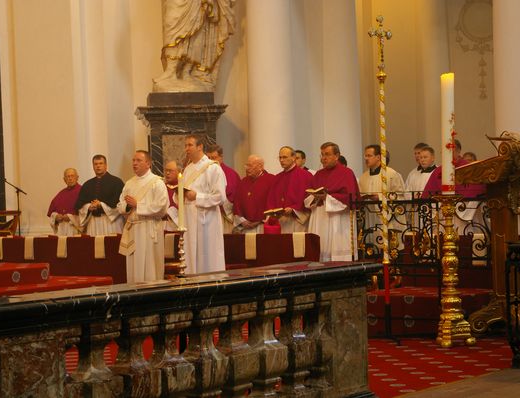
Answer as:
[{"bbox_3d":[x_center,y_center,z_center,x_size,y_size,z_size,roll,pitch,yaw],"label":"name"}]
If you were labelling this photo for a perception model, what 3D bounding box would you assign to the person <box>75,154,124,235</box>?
[{"bbox_3d":[-1.746,0.417,15.000,0.570,1.790,0.420,-1,0,7],"label":"person"}]

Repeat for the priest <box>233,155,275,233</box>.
[{"bbox_3d":[-0.043,0.409,13.900,0.530,1.720,0.410,-1,0,27],"label":"priest"}]

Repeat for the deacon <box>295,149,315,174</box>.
[{"bbox_3d":[0.519,0.363,15.001,0.530,1.780,0.400,-1,0,23],"label":"deacon"}]

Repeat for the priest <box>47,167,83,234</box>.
[{"bbox_3d":[-2.322,0.462,16.299,0.560,1.650,0.420,-2,0,18],"label":"priest"}]

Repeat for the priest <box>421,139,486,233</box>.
[{"bbox_3d":[2.093,0.293,14.600,0.620,1.800,0.460,-1,0,30],"label":"priest"}]

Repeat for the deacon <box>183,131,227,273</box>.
[{"bbox_3d":[-0.548,0.283,13.699,0.460,1.850,0.540,-2,0,-40],"label":"deacon"}]

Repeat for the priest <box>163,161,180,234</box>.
[{"bbox_3d":[-0.884,0.446,14.000,0.530,1.690,0.410,-1,0,30],"label":"priest"}]

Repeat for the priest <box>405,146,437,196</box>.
[{"bbox_3d":[1.693,0.294,13.899,0.520,1.650,0.420,-2,0,28],"label":"priest"}]

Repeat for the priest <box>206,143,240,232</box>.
[{"bbox_3d":[-0.427,0.308,14.799,0.550,1.800,0.450,-2,0,42],"label":"priest"}]

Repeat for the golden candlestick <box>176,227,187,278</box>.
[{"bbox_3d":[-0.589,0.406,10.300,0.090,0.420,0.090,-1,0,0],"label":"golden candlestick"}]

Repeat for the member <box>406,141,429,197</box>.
[{"bbox_3d":[1.689,0.264,14.399,0.520,1.710,0.420,-2,0,32],"label":"member"}]

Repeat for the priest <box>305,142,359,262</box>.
[{"bbox_3d":[0.743,0.289,13.999,0.570,1.740,0.500,-2,0,38],"label":"priest"}]

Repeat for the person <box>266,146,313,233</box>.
[{"bbox_3d":[0.316,0.370,13.600,0.540,1.780,0.440,-1,0,30],"label":"person"}]

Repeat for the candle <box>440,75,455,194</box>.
[{"bbox_3d":[1.580,-0.561,11.500,0.112,1.020,0.112,-1,0,0],"label":"candle"}]

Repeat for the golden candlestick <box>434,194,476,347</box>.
[{"bbox_3d":[1.618,0.583,11.500,0.320,1.280,0.310,-1,0,0],"label":"golden candlestick"}]

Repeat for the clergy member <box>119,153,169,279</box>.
[{"bbox_3d":[-1.047,0.426,12.500,0.530,1.740,0.430,-1,0,38],"label":"clergy member"}]

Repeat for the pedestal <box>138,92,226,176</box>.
[{"bbox_3d":[-0.915,-0.035,16.598,1.120,2.530,0.750,-2,0,-12],"label":"pedestal"}]

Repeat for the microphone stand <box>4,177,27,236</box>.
[{"bbox_3d":[-2.964,0.532,16.699,0.500,1.570,0.400,-2,0,-30],"label":"microphone stand"}]

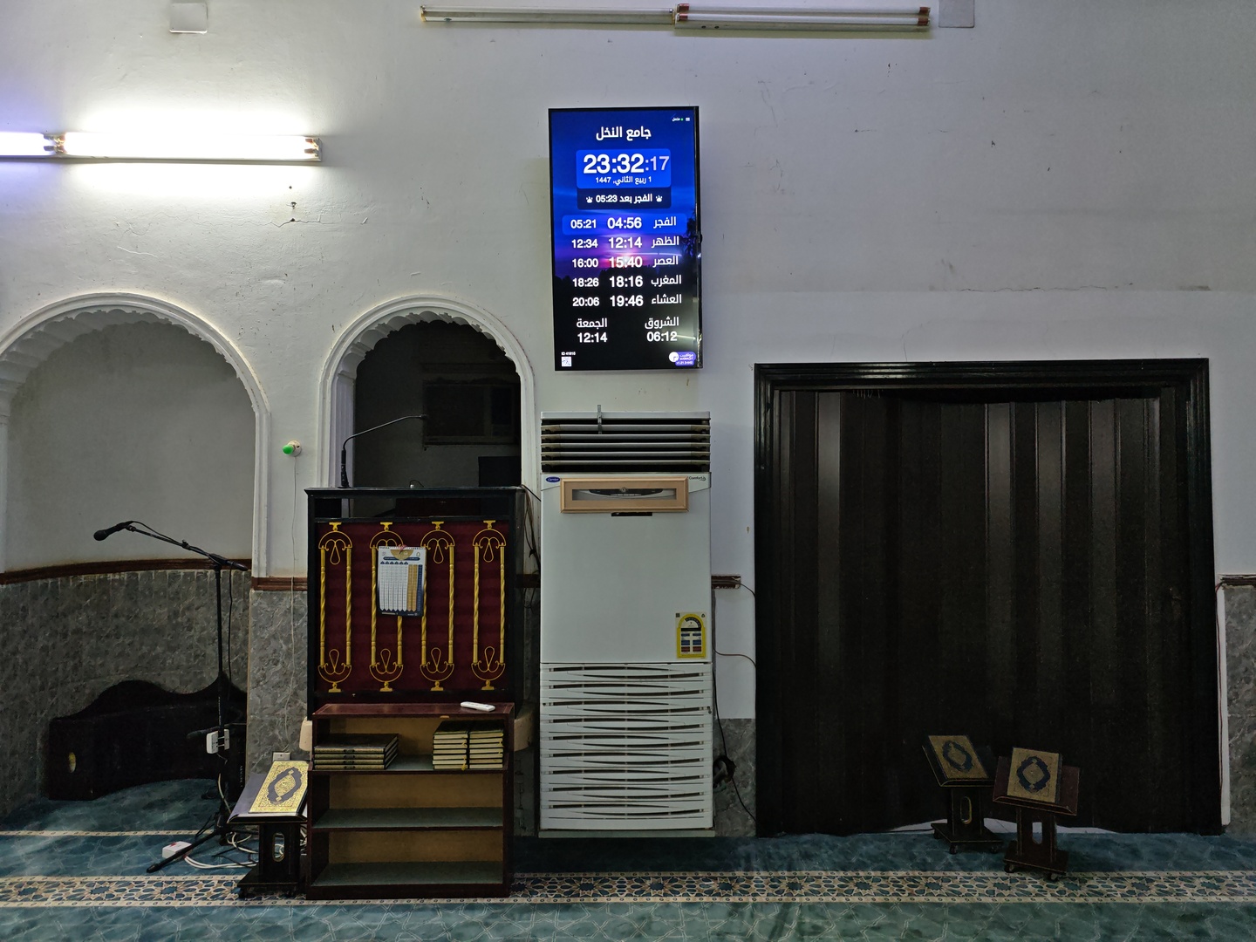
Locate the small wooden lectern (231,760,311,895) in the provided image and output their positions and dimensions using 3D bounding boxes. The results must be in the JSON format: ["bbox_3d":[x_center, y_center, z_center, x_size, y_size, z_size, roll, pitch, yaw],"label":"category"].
[{"bbox_3d":[-1.423,1.458,3.409,0.320,0.475,0.225,0,-2,0],"label":"small wooden lectern"}]

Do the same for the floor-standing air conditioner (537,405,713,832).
[{"bbox_3d":[-0.009,0.702,4.067,0.800,1.955,0.360,0,-2,0],"label":"floor-standing air conditioner"}]

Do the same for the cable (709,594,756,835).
[{"bbox_3d":[0.492,1.101,3.887,0.220,1.100,0.060,0,-2,0],"label":"cable"}]

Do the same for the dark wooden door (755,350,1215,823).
[{"bbox_3d":[1.685,0.592,3.961,2.150,2.215,0.120,0,-2,0],"label":"dark wooden door"}]

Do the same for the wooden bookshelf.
[{"bbox_3d":[-0.875,1.338,3.421,0.795,0.710,0.225,0,-2,-1],"label":"wooden bookshelf"}]

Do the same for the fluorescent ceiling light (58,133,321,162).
[{"bbox_3d":[-2.065,-1.516,3.928,1.220,0.100,0.080,0,-2,0],"label":"fluorescent ceiling light"}]

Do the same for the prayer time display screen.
[{"bbox_3d":[-0.008,-1.078,3.917,0.700,1.215,0.065,-1,3,2],"label":"prayer time display screen"}]

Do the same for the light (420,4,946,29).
[{"bbox_3d":[0.229,-2.175,3.997,2.440,0.088,0.075,0,-2,0],"label":"light"}]

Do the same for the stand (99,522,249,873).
[{"bbox_3d":[-2.037,0.975,3.817,0.800,1.475,0.500,0,-2,0],"label":"stand"}]

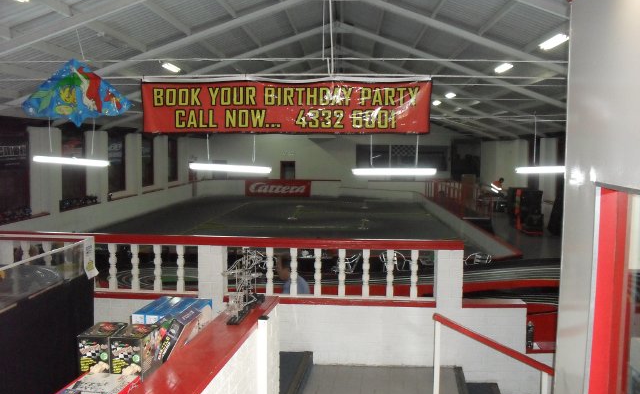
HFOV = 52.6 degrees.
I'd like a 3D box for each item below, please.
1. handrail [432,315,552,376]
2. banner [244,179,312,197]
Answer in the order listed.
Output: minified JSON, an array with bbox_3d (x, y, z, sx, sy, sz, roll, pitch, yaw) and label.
[{"bbox_3d":[1.285,1.089,4.791,0.977,0.055,0.055,24,6,2],"label":"handrail"},{"bbox_3d":[-2.183,-0.433,33.800,3.437,0.919,0.050,1,5,3],"label":"banner"}]

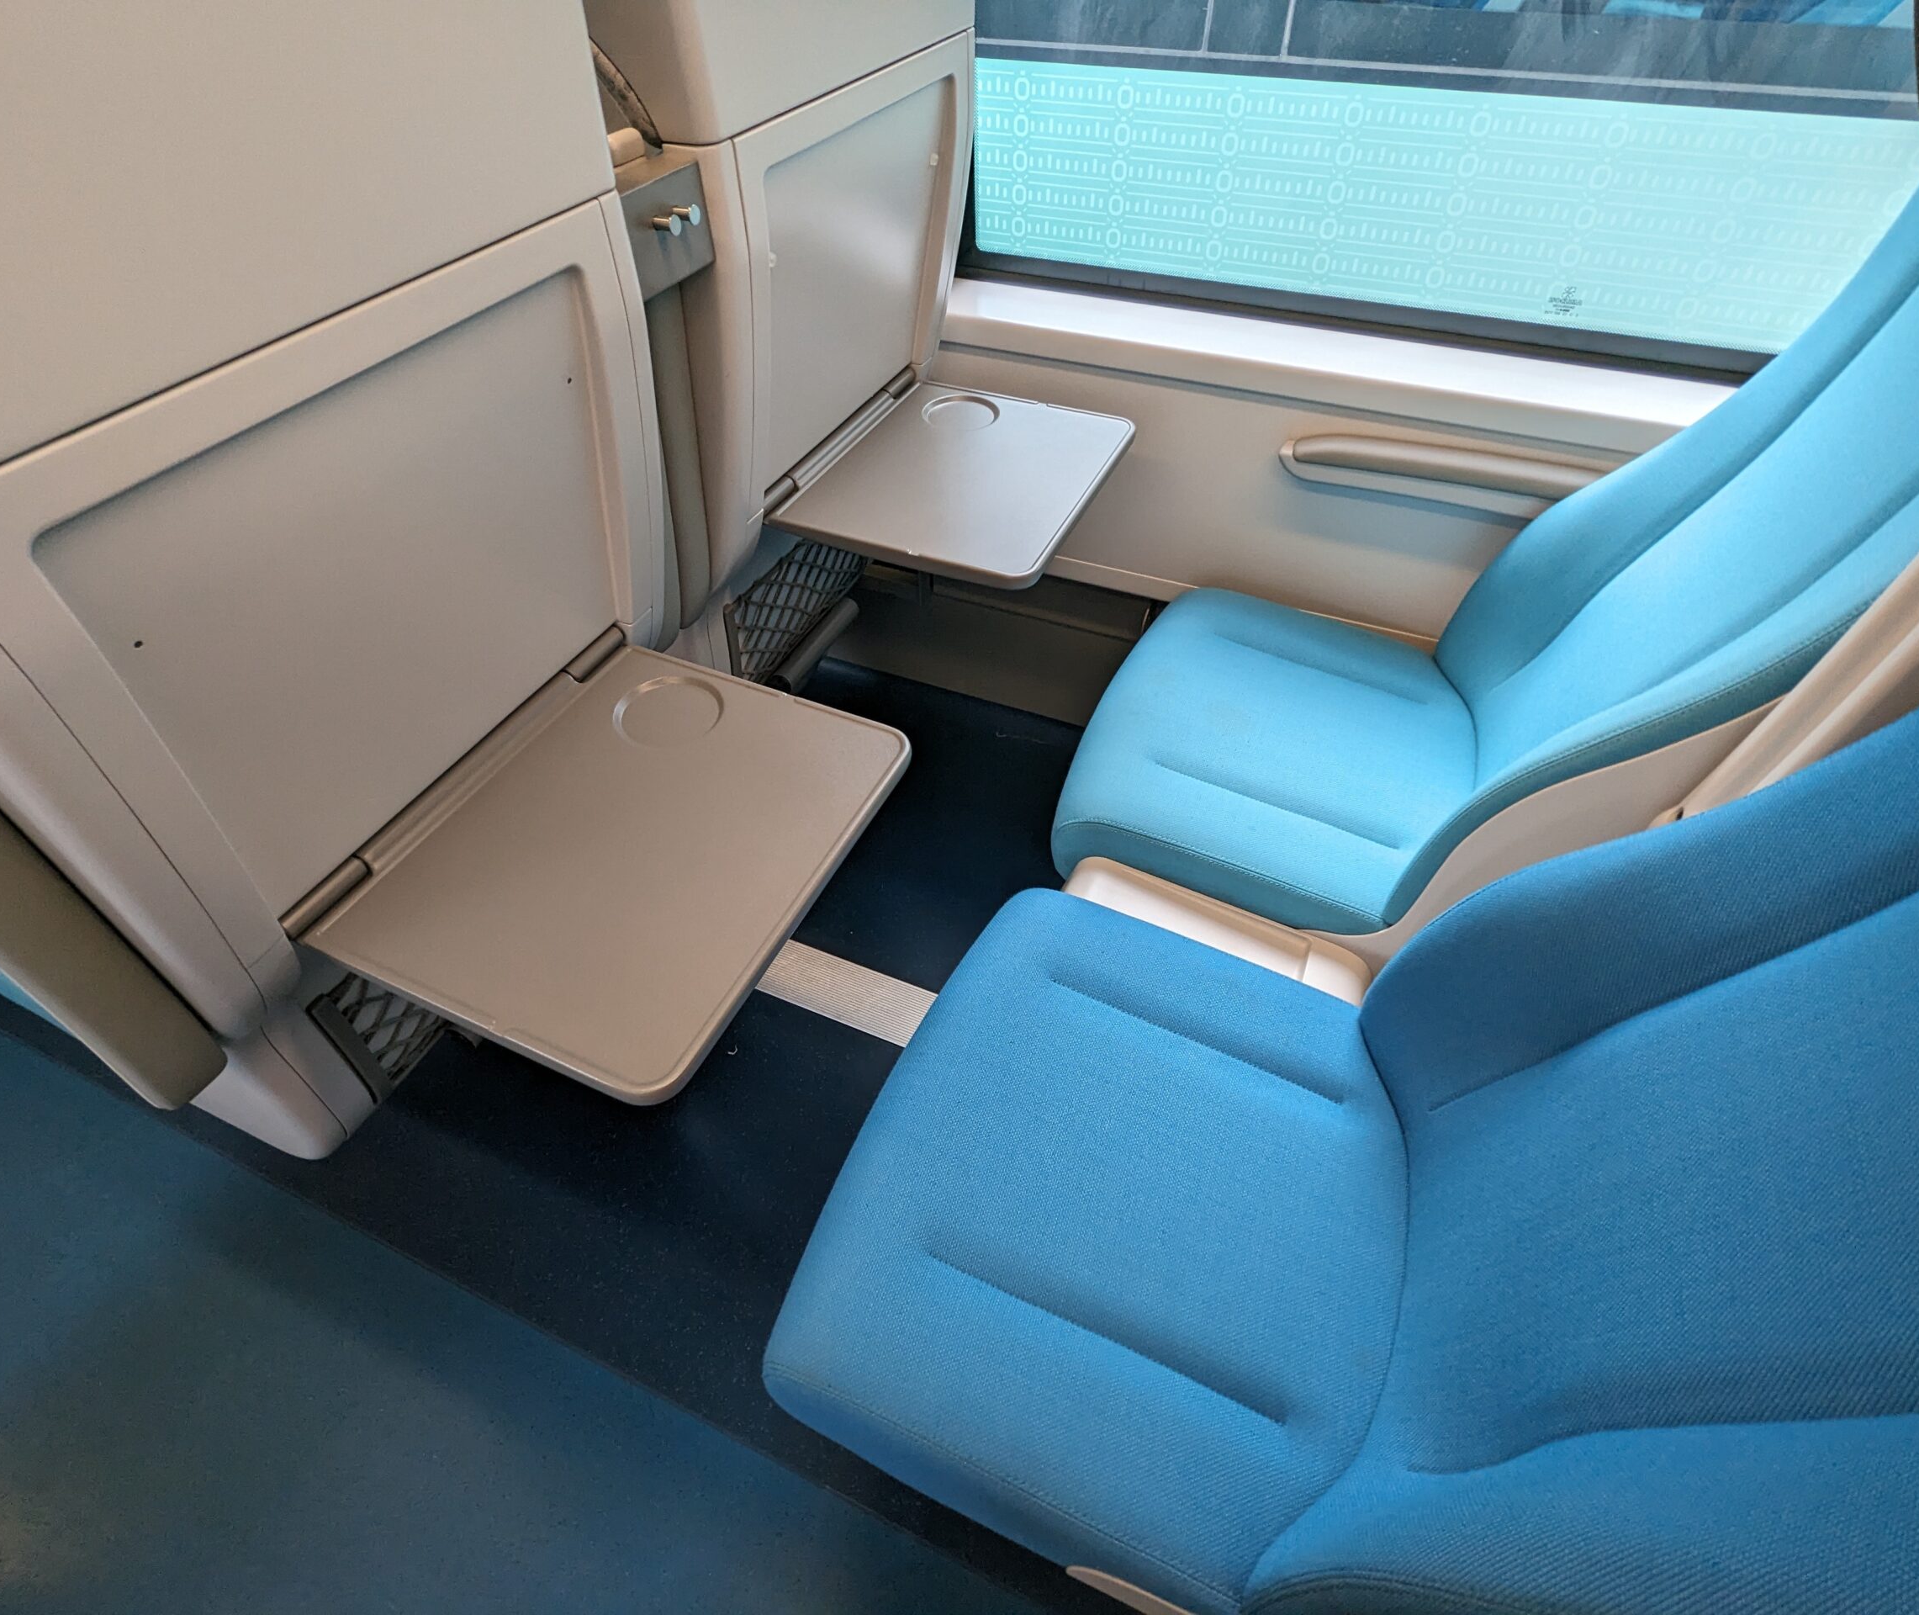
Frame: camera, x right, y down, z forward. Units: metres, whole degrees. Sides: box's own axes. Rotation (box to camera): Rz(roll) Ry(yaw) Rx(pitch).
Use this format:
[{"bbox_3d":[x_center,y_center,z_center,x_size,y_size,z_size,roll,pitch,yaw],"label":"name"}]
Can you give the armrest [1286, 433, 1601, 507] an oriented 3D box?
[{"bbox_3d":[0.586,-0.401,1.188,0.385,0.046,0.052,15,48,19],"label":"armrest"}]

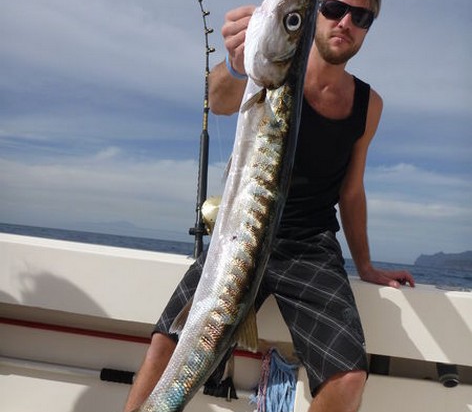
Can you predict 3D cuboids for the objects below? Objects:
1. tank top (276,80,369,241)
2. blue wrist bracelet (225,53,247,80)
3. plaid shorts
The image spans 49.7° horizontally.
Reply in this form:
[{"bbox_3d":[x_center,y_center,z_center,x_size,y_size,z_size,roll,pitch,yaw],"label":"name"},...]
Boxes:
[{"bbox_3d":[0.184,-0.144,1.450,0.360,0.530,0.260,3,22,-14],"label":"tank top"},{"bbox_3d":[0.012,-0.263,0.920,0.068,0.064,0.016,2,-12,-11],"label":"blue wrist bracelet"},{"bbox_3d":[0.094,0.302,1.560,0.580,0.460,0.370,5,-5,6],"label":"plaid shorts"}]

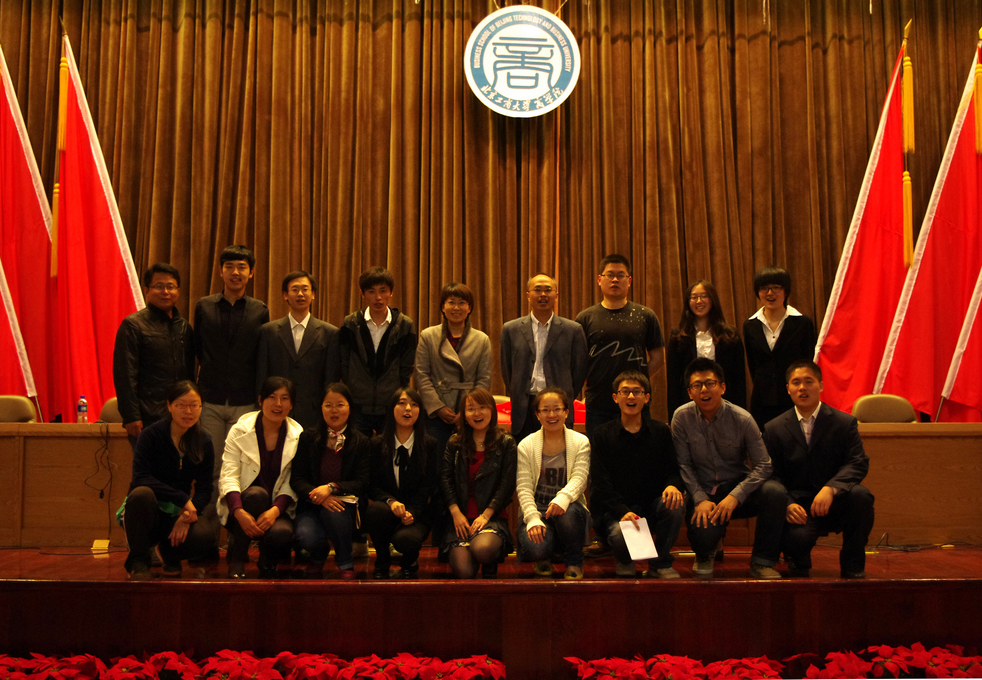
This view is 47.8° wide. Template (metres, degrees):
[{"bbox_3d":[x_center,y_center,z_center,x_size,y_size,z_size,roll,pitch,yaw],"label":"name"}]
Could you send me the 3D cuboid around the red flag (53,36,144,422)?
[{"bbox_3d":[-2.887,-0.831,8.287,0.800,2.889,0.320,0,-4,-3],"label":"red flag"}]

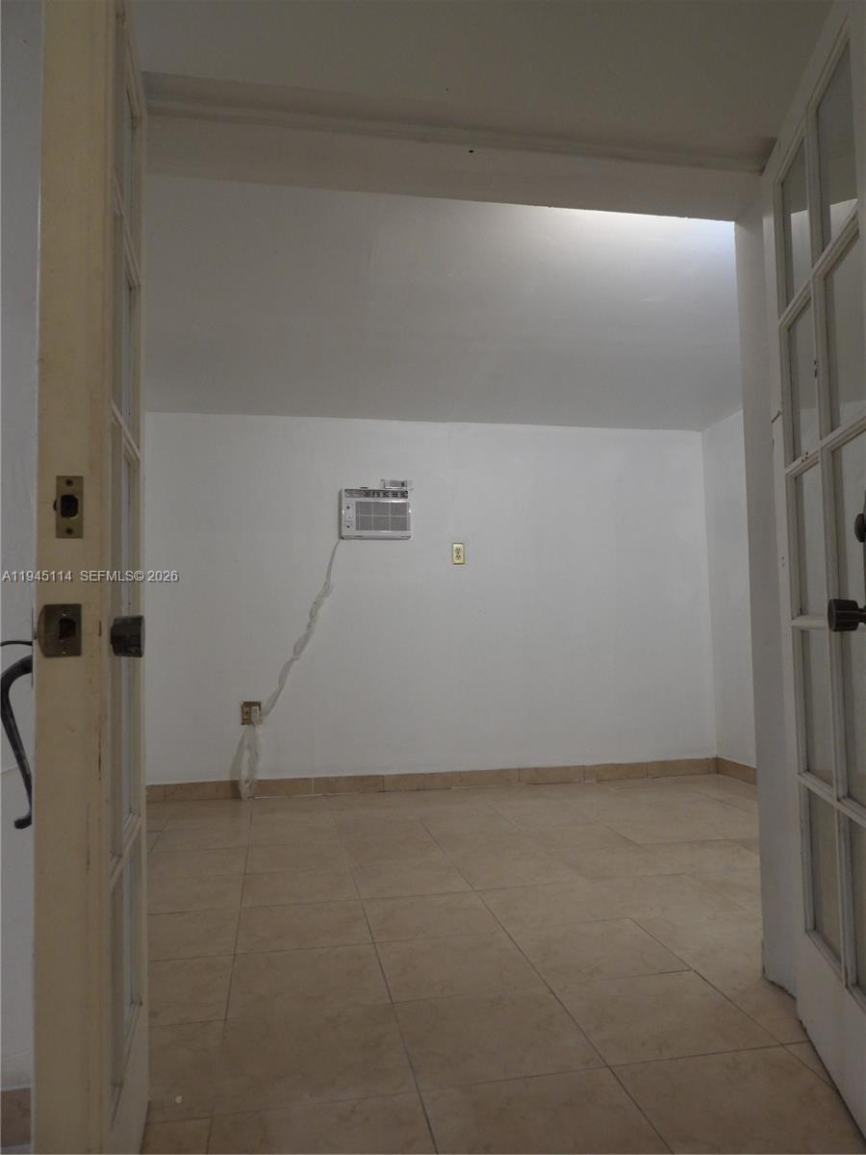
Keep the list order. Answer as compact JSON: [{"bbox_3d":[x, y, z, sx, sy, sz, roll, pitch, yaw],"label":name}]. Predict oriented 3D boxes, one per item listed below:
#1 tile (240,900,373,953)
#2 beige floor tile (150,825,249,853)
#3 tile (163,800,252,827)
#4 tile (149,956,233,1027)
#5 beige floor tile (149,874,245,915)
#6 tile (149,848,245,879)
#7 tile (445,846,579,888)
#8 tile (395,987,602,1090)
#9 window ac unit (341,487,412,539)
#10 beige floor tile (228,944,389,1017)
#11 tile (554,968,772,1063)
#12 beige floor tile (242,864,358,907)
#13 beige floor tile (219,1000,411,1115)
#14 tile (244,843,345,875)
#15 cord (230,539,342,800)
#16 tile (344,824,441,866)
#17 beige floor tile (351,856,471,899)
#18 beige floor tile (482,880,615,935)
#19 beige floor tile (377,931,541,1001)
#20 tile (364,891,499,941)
[{"bbox_3d":[-0.415,1.117,2.560,0.406,0.010,0.403,0,-4,-11],"label":"tile"},{"bbox_3d":[-1.041,1.197,3.646,0.406,0.010,0.403,0,-4,-11],"label":"beige floor tile"},{"bbox_3d":[-1.097,1.202,3.975,0.401,0.010,0.387,0,-4,-11],"label":"tile"},{"bbox_3d":[-0.743,1.092,2.095,0.406,0.010,0.403,0,-4,-11],"label":"tile"},{"bbox_3d":[-0.882,1.130,2.835,0.403,0.010,0.398,0,-4,-11],"label":"beige floor tile"},{"bbox_3d":[-0.967,1.171,3.258,0.406,0.010,0.403,0,-4,-11],"label":"tile"},{"bbox_3d":[0.311,1.124,3.067,0.403,0.010,0.398,0,-4,-11],"label":"tile"},{"bbox_3d":[0.136,1.062,1.862,0.406,0.010,0.403,0,-4,-11],"label":"tile"},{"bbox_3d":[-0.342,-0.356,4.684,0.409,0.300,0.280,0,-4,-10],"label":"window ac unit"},{"bbox_3d":[-0.336,1.078,2.147,0.403,0.010,0.398,0,-4,-11],"label":"beige floor tile"},{"bbox_3d":[0.533,1.050,1.919,0.403,0.010,0.398,0,-4,-11],"label":"tile"},{"bbox_3d":[-0.490,1.143,2.948,0.406,0.010,0.403,0,-4,-11],"label":"beige floor tile"},{"bbox_3d":[-0.266,1.064,1.784,0.406,0.010,0.403,0,-4,-11],"label":"beige floor tile"},{"bbox_3d":[-0.554,1.149,3.288,0.401,0.010,0.387,0,-4,-11],"label":"tile"},{"bbox_3d":[-0.816,0.503,4.475,0.616,1.428,0.090,0,-4,-9],"label":"cord"},{"bbox_3d":[-0.157,1.147,3.364,0.401,0.010,0.387,0,-4,-11],"label":"tile"},{"bbox_3d":[-0.087,1.141,3.025,0.406,0.010,0.403,0,-4,-11],"label":"beige floor tile"},{"bbox_3d":[0.390,1.112,2.715,0.406,0.010,0.403,0,-4,-11],"label":"beige floor tile"},{"bbox_3d":[0.062,1.072,2.219,0.401,0.010,0.387,0,-4,-11],"label":"beige floor tile"},{"bbox_3d":[-0.011,1.097,2.601,0.401,0.010,0.387,0,-4,-11],"label":"tile"}]

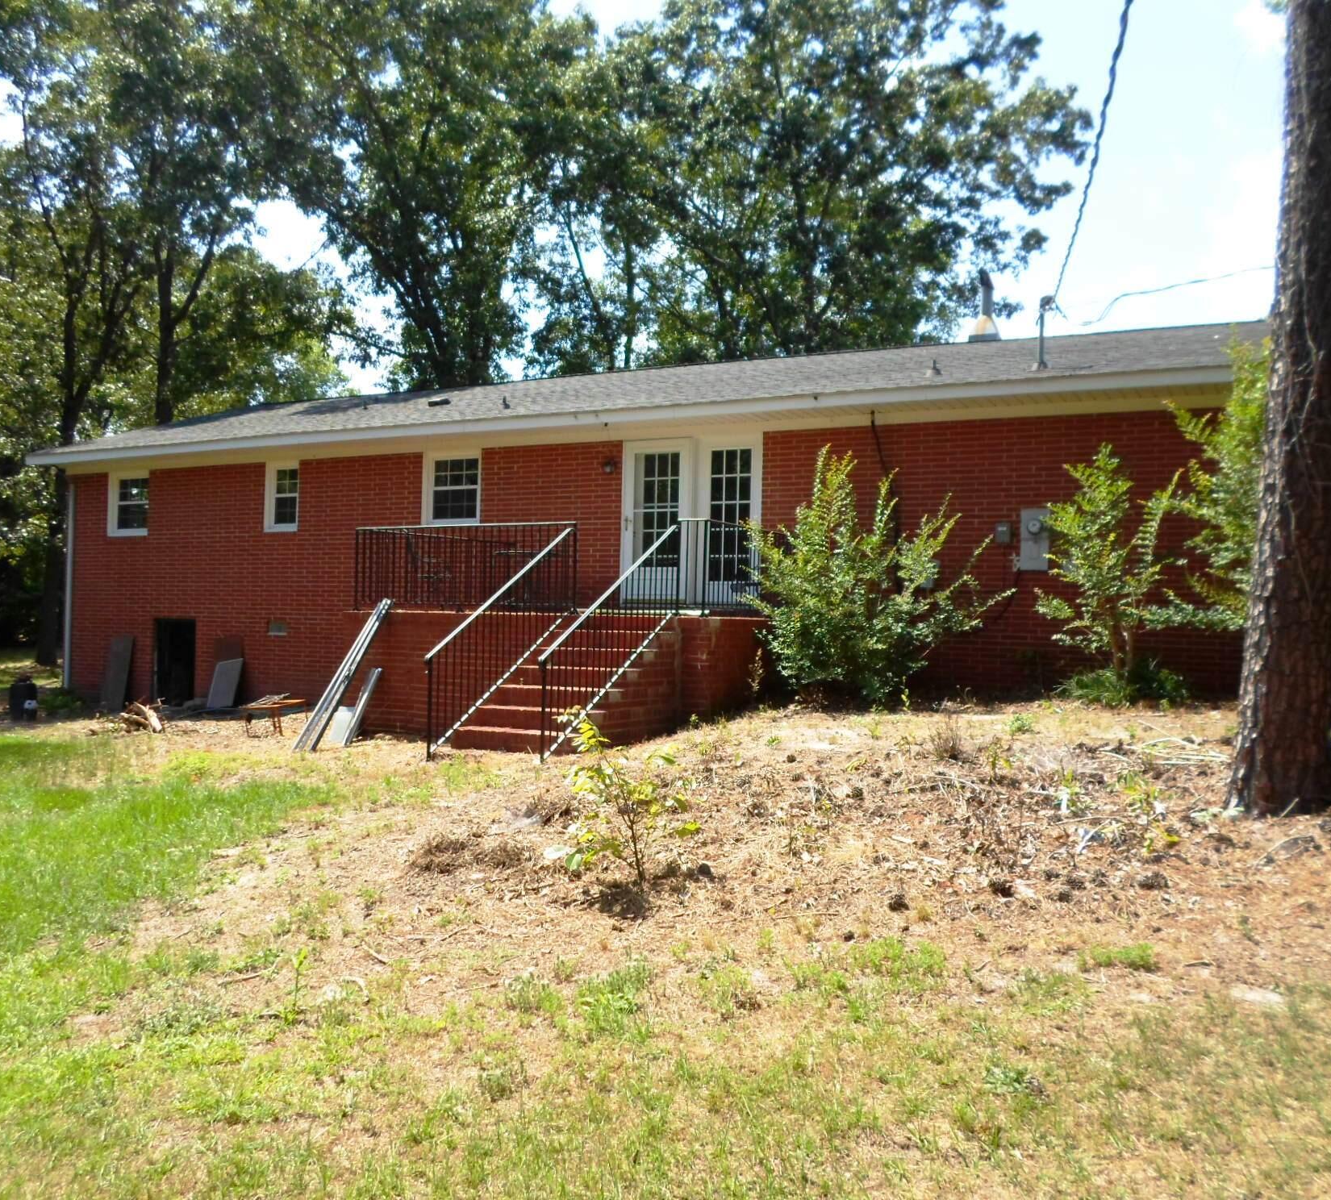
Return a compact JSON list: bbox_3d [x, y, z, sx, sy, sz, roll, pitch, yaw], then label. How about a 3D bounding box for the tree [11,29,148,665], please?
[{"bbox_3d":[-13.700,-5.900,27.100,3.500,14.900,3.600,1,-1,0],"label":"tree"}]

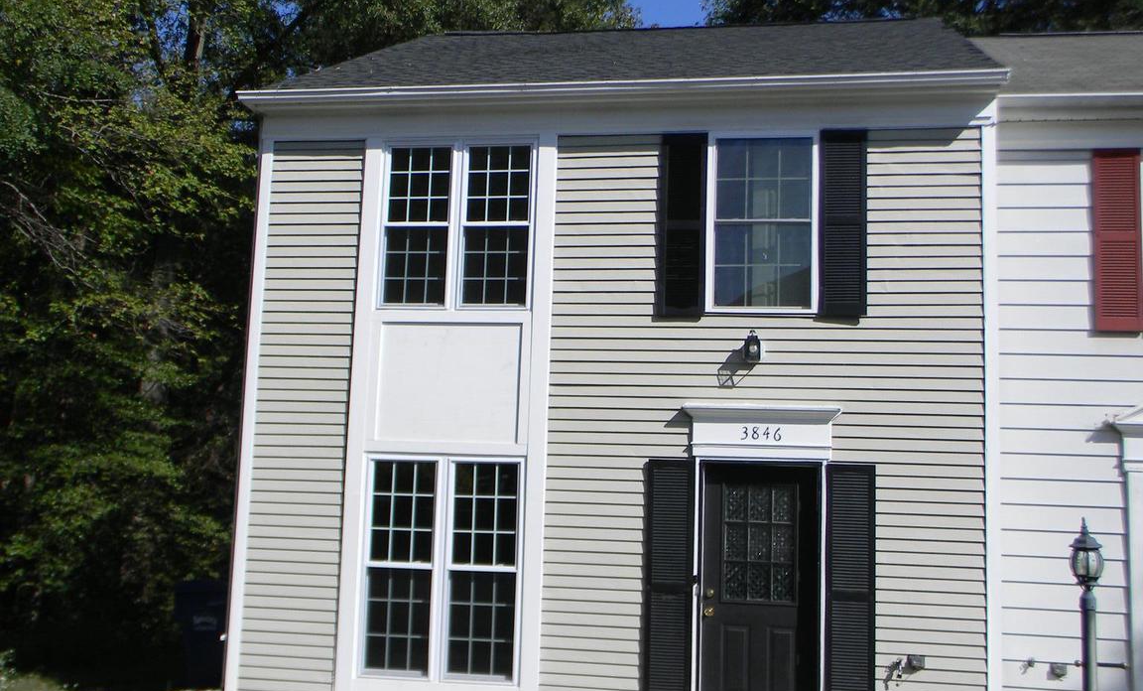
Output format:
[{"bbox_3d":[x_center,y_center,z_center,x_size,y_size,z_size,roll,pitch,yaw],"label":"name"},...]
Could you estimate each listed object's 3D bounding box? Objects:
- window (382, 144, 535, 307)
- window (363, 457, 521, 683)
[{"bbox_3d":[-1.035,-1.073,11.038,1.427,1.551,0.100,1,-7,10],"label":"window"},{"bbox_3d":[-1.136,1.919,10.661,1.407,1.927,0.100,1,-7,10],"label":"window"}]

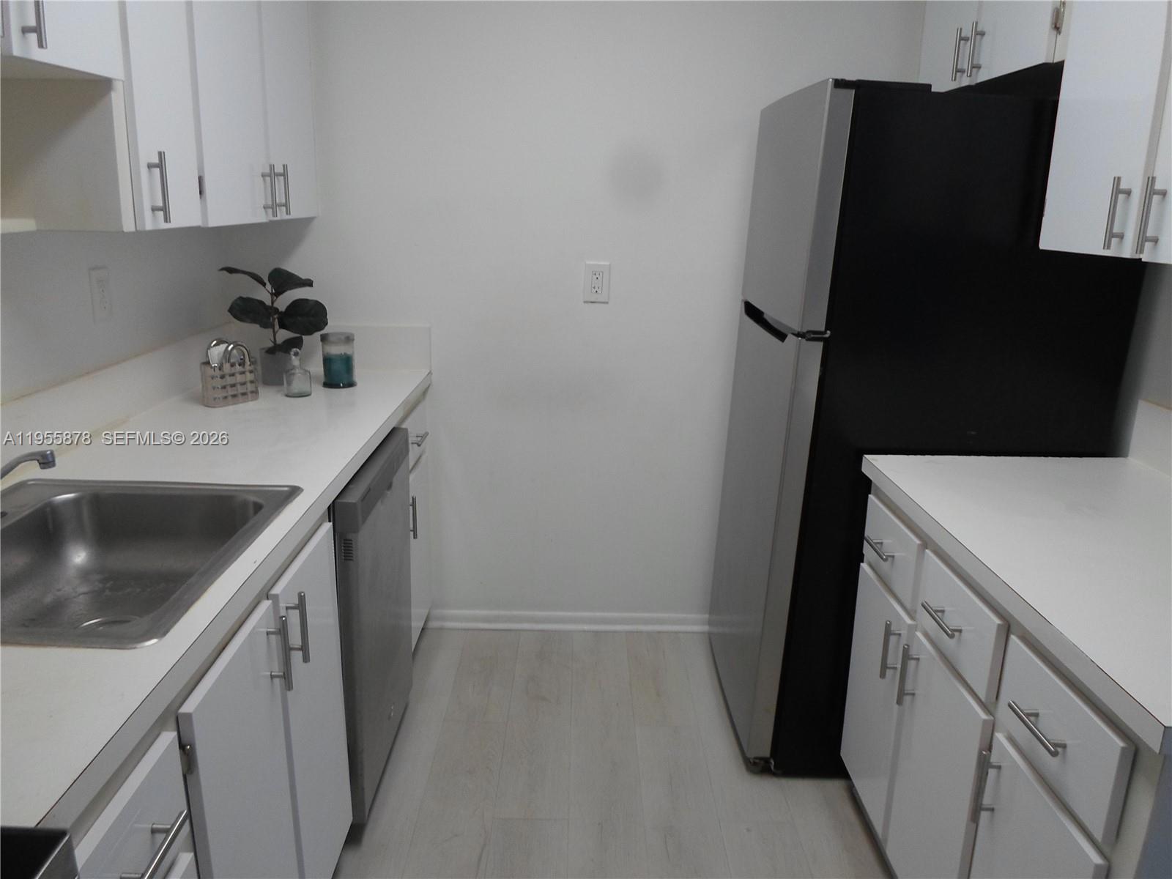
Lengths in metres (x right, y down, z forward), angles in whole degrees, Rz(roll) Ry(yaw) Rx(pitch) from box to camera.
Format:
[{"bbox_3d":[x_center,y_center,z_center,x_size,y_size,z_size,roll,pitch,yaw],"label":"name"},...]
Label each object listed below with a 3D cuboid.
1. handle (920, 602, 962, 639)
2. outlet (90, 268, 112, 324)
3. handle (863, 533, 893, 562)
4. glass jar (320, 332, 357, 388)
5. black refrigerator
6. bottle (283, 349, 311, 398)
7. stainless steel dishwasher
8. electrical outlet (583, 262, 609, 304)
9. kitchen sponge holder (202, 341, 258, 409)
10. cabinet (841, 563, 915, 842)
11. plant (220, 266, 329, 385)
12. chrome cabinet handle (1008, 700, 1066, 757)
[{"bbox_3d":[0.612,0.309,1.449,0.034,0.011,0.120,1,16,-1],"label":"handle"},{"bbox_3d":[-1.133,-0.337,1.978,0.008,0.124,0.081,1,16,-1],"label":"outlet"},{"bbox_3d":[0.608,0.225,1.749,0.034,0.011,0.120,1,16,-1],"label":"handle"},{"bbox_3d":[-0.723,-0.234,2.472,0.102,0.153,0.102,1,16,-1],"label":"glass jar"},{"bbox_3d":[0.820,-0.023,2.369,0.743,1.704,0.758,2,16,-1],"label":"black refrigerator"},{"bbox_3d":[-0.803,-0.190,2.352,0.075,0.130,0.069,-4,17,-18],"label":"bottle"},{"bbox_3d":[-0.788,0.431,2.107,0.610,0.819,0.575,1,16,-1],"label":"stainless steel dishwasher"},{"bbox_3d":[0.035,-0.490,2.652,0.079,0.124,0.008,1,16,-1],"label":"electrical outlet"},{"bbox_3d":[-0.947,-0.177,2.245,0.073,0.160,0.124,13,20,37],"label":"kitchen sponge holder"},{"bbox_3d":[0.893,0.561,1.847,0.549,0.498,0.290,1,16,-1],"label":"cabinet"},{"bbox_3d":[-0.909,-0.332,2.465,0.295,0.338,0.234,1,16,-1],"label":"plant"},{"bbox_3d":[0.615,0.392,1.150,0.034,0.011,0.120,1,16,-1],"label":"chrome cabinet handle"}]

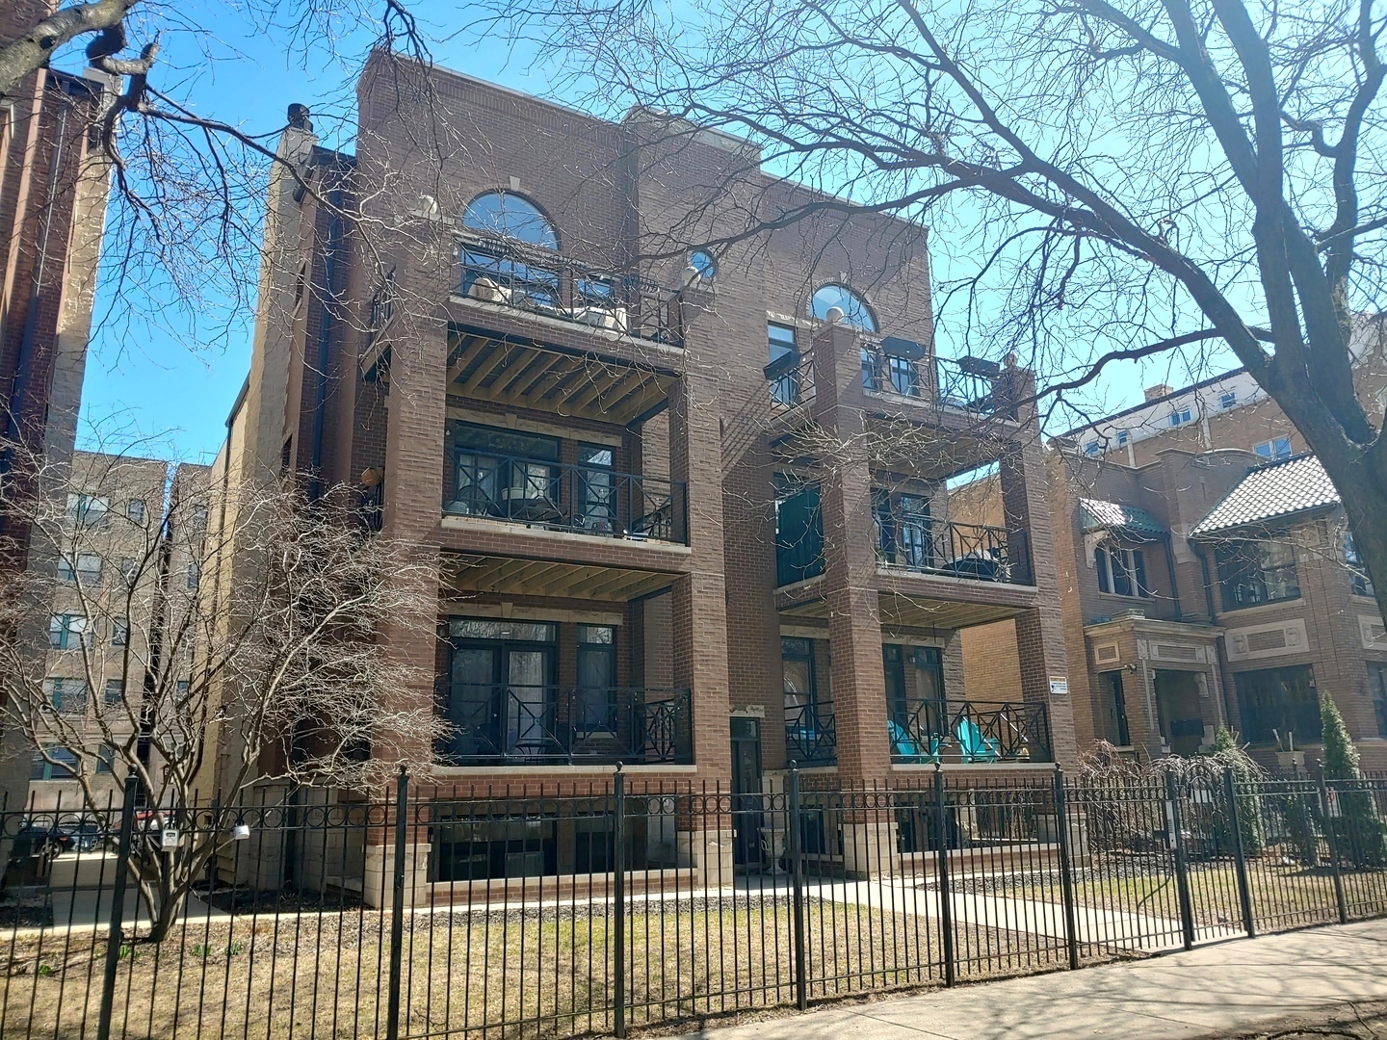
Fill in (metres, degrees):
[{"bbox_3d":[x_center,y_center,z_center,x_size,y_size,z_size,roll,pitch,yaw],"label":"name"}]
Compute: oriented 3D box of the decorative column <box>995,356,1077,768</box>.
[{"bbox_3d":[6.604,1.584,19.247,0.615,9.580,0.615,7,-17,-29],"label":"decorative column"}]

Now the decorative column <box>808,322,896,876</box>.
[{"bbox_3d":[2.715,1.079,17.089,0.615,9.350,0.615,7,-17,-29],"label":"decorative column"}]

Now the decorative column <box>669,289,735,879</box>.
[{"bbox_3d":[0.081,0.734,15.628,0.615,9.330,0.615,7,-17,-29],"label":"decorative column"}]

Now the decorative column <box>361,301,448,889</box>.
[{"bbox_3d":[-3.786,0.431,13.426,0.615,8.890,0.615,7,-17,-29],"label":"decorative column"}]

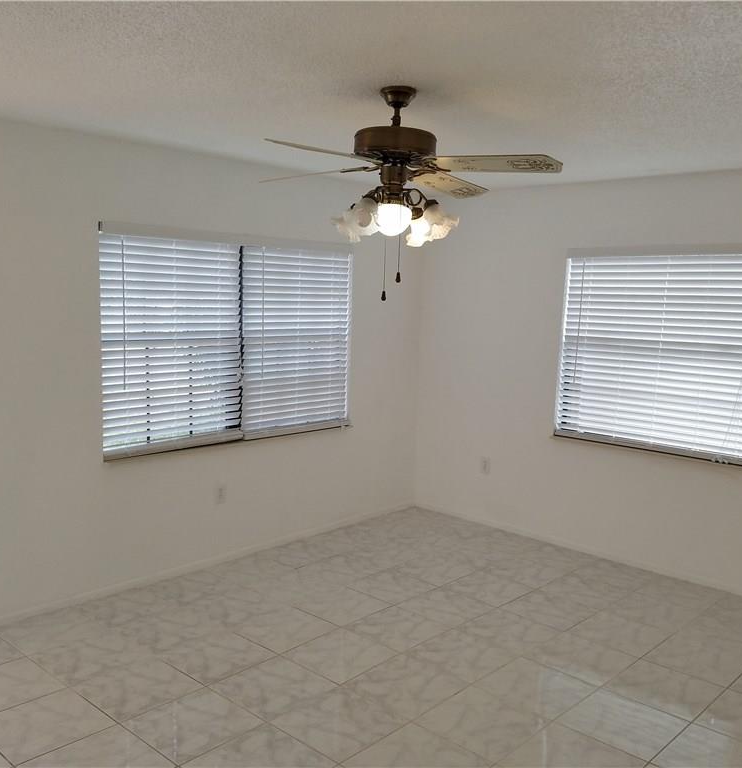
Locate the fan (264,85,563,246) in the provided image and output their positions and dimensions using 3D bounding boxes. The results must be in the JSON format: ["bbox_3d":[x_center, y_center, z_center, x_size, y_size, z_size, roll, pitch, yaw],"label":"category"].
[{"bbox_3d":[0.098,-0.812,2.904,1.270,0.575,1.270,6,8,33],"label":"fan"}]

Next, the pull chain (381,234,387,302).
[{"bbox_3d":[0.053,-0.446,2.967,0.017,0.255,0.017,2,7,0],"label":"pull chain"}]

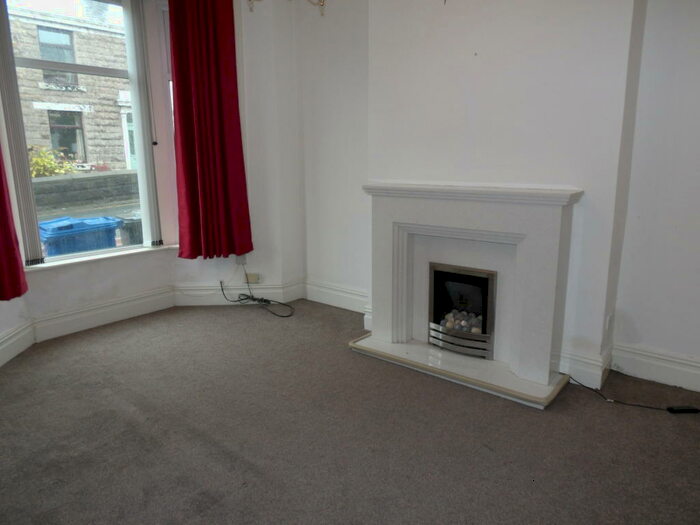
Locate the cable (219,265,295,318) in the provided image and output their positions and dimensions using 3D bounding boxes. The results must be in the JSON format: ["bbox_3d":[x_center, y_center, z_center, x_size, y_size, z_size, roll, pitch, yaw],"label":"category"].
[{"bbox_3d":[-0.867,0.248,4.384,0.700,0.390,0.380,-1,13,-1],"label":"cable"}]

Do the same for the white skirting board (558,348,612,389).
[{"bbox_3d":[1.458,0.621,2.991,0.235,0.185,0.290,9,16,38],"label":"white skirting board"}]

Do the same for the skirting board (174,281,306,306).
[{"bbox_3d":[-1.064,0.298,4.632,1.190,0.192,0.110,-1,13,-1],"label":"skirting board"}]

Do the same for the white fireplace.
[{"bbox_3d":[0.657,0.115,3.095,1.372,1.156,0.420,9,16,38],"label":"white fireplace"}]

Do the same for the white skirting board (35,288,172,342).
[{"bbox_3d":[-2.049,0.423,4.152,0.030,0.195,1.165,10,17,40],"label":"white skirting board"}]

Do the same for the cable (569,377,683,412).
[{"bbox_3d":[1.520,0.747,2.719,0.580,0.056,0.115,9,16,38],"label":"cable"}]

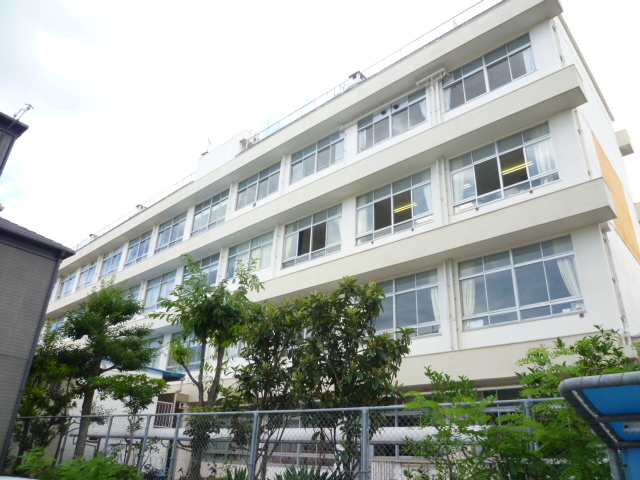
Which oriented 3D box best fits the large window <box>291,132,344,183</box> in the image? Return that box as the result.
[{"bbox_3d":[-0.166,-3.955,22.527,3.459,1.710,0.180,-19,-33,38],"label":"large window"}]

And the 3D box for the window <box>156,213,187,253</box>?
[{"bbox_3d":[-9.523,-0.409,29.560,3.381,2.146,0.150,-19,-33,38],"label":"window"}]

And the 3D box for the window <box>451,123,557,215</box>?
[{"bbox_3d":[6.007,-2.318,15.435,3.459,2.189,0.180,-19,-33,38],"label":"window"}]

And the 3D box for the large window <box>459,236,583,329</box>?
[{"bbox_3d":[5.834,1.347,13.706,3.459,2.257,0.180,-19,-33,38],"label":"large window"}]

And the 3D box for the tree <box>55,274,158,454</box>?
[{"bbox_3d":[-6.430,4.100,13.550,2.800,5.900,2.700,-19,-33,38],"label":"tree"}]

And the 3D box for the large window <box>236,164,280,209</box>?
[{"bbox_3d":[-3.282,-2.771,24.479,3.385,1.691,0.150,-19,-33,38],"label":"large window"}]

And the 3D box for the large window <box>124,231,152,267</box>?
[{"bbox_3d":[-12.641,0.671,32.152,3.380,2.146,0.150,-19,-33,38],"label":"large window"}]

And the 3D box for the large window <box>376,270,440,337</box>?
[{"bbox_3d":[2.658,2.444,16.349,3.459,2.257,0.180,-19,-33,38],"label":"large window"}]

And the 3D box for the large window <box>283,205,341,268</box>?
[{"bbox_3d":[-0.371,-0.121,20.106,3.388,2.203,0.150,-19,-33,38],"label":"large window"}]

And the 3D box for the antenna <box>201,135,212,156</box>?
[{"bbox_3d":[-7.382,-6.141,30.194,0.600,1.650,0.500,-19,-33,38],"label":"antenna"}]

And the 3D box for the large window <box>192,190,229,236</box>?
[{"bbox_3d":[-6.406,-1.488,26.969,3.383,2.146,0.150,-19,-33,38],"label":"large window"}]

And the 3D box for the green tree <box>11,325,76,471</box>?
[{"bbox_3d":[-8.788,5.037,15.225,2.200,5.557,2.200,16,-28,-25],"label":"green tree"}]

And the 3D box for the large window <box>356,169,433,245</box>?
[{"bbox_3d":[2.725,-1.187,17.528,3.391,2.218,0.150,-19,-33,38],"label":"large window"}]

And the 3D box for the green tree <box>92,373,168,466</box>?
[{"bbox_3d":[-4.822,4.934,11.706,1.800,3.077,1.800,12,-27,-18],"label":"green tree"}]

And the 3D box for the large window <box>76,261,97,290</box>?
[{"bbox_3d":[-19.234,2.843,38.280,3.459,2.189,0.180,-19,-33,38],"label":"large window"}]

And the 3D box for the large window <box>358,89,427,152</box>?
[{"bbox_3d":[3.010,-5.052,19.884,3.459,1.710,0.180,-19,-33,38],"label":"large window"}]

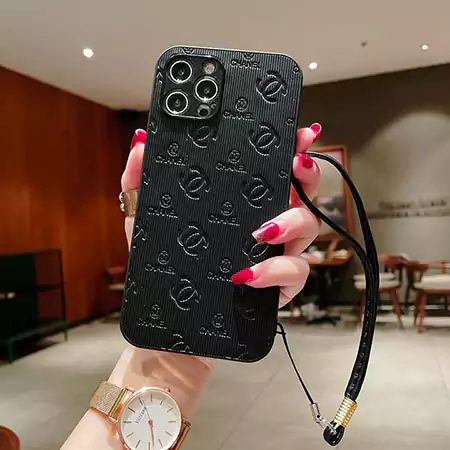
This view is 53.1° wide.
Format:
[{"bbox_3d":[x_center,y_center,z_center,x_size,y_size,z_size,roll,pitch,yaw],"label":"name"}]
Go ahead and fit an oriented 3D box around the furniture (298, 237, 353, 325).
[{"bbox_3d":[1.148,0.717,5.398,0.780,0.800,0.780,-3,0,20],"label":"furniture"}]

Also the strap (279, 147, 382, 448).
[{"bbox_3d":[0.058,0.041,0.250,0.053,0.160,0.025,-3,0,0],"label":"strap"}]

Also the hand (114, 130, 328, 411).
[{"bbox_3d":[-0.008,0.022,0.260,0.105,0.165,0.075,12,0,0],"label":"hand"}]

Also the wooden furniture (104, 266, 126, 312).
[{"bbox_3d":[-1.222,0.858,5.798,0.520,0.750,0.520,-3,0,20],"label":"wooden furniture"}]

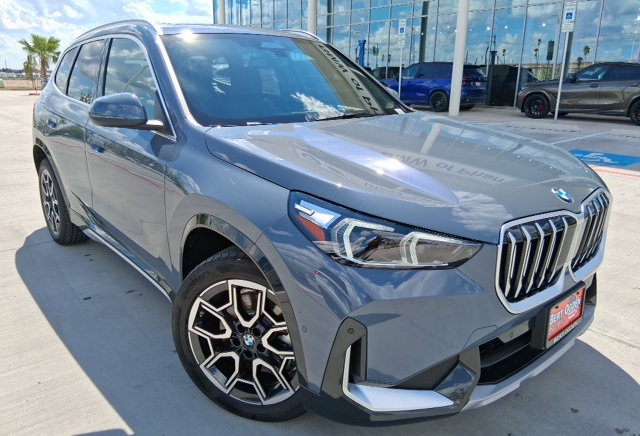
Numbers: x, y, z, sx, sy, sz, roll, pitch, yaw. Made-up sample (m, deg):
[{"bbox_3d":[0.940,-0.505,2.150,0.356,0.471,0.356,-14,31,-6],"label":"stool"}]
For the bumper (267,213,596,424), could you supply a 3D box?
[{"bbox_3d":[0.703,0.232,1.962,1.820,0.660,0.650,-13,21,-40],"label":"bumper"}]

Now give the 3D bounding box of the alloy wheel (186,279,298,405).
[{"bbox_3d":[-0.245,0.448,1.863,0.510,0.510,0.200,7,17,19],"label":"alloy wheel"}]

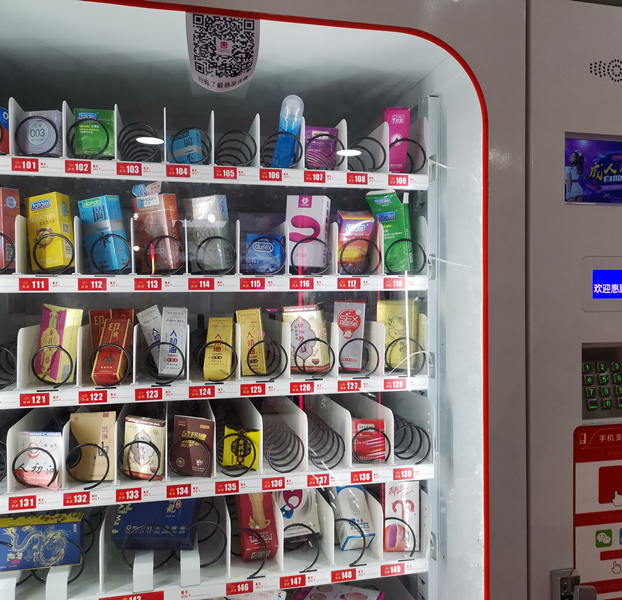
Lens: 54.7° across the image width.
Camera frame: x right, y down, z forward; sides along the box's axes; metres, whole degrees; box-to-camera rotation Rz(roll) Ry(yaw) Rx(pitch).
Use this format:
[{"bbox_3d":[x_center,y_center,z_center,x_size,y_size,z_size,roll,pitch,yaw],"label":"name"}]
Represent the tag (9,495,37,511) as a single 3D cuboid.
[{"bbox_3d":[-0.403,0.284,0.838,0.035,0.018,0.002,0,1,-14],"label":"tag"}]

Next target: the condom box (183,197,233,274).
[{"bbox_3d":[-0.174,-0.112,1.025,0.063,0.123,0.034,-3,6,21],"label":"condom box"}]

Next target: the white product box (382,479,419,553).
[{"bbox_3d":[0.158,0.374,1.066,0.060,0.124,0.045,0,0,-2],"label":"white product box"}]

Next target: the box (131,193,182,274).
[{"bbox_3d":[-0.255,-0.111,1.006,0.064,0.122,0.034,-4,5,23],"label":"box"}]

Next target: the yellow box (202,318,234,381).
[{"bbox_3d":[-0.166,0.089,1.096,0.044,0.117,0.035,1,-41,-4],"label":"yellow box"}]

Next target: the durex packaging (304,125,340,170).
[{"bbox_3d":[0.016,-0.262,1.043,0.059,0.069,0.022,-1,9,-18],"label":"durex packaging"}]

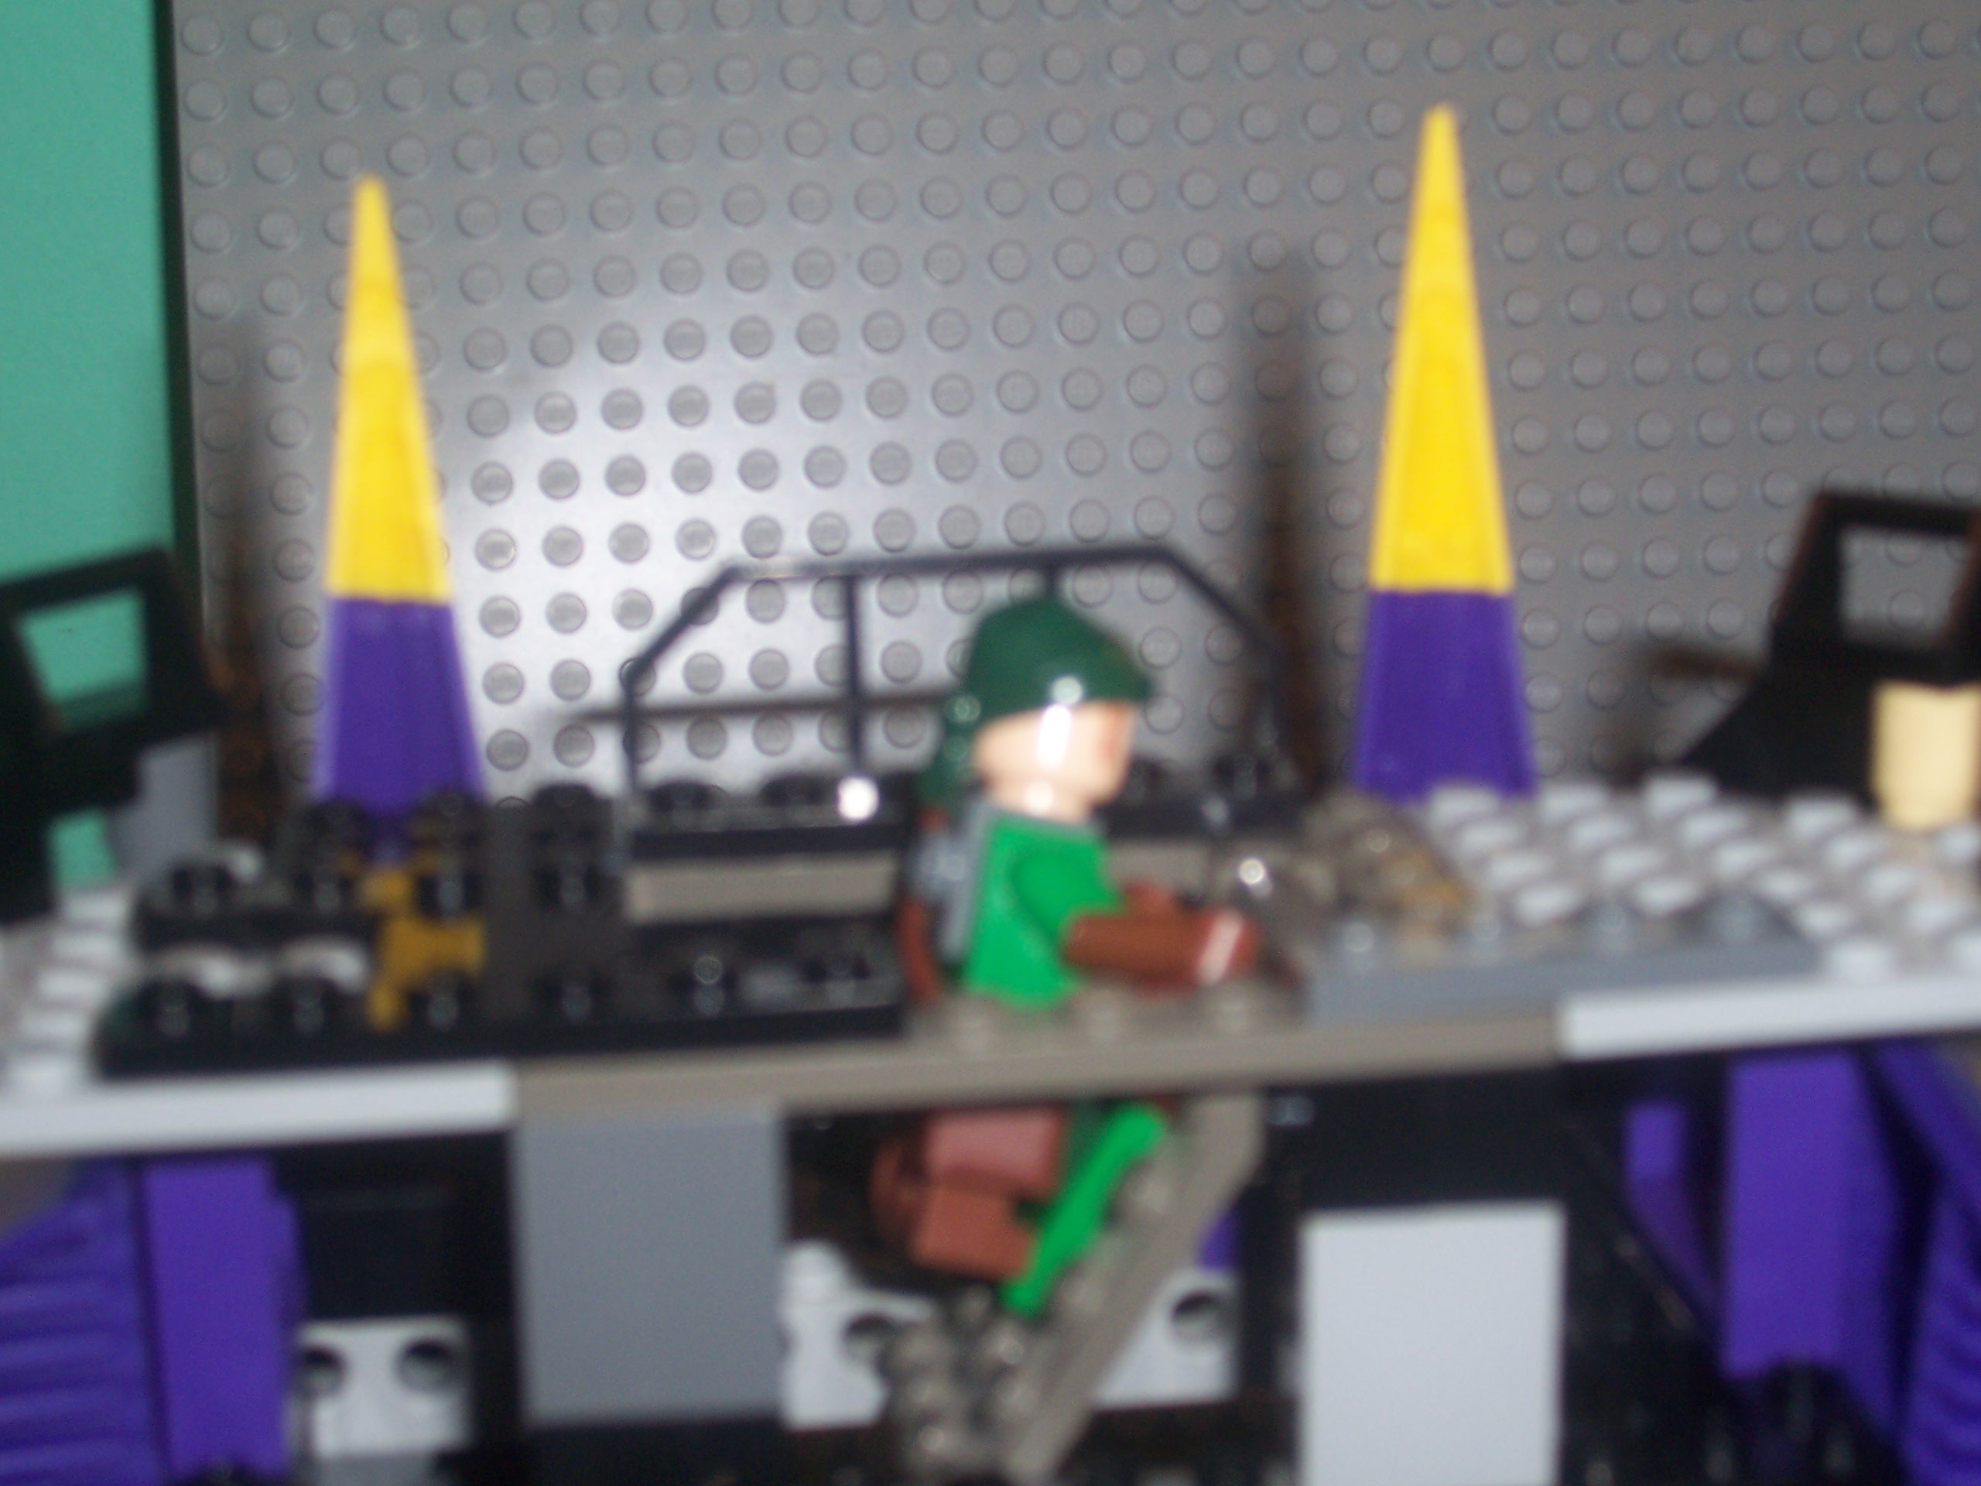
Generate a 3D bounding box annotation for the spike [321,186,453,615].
[{"bbox_3d":[-0.045,-0.026,0.277,0.009,0.030,0.009,-3,14,-6],"label":"spike"}]

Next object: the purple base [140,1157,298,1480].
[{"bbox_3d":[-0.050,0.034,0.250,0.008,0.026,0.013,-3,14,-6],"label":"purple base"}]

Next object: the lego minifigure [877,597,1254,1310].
[{"bbox_3d":[0.005,0.013,0.244,0.021,0.043,0.020,1,14,-11],"label":"lego minifigure"}]

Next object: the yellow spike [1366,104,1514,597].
[{"bbox_3d":[0.033,-0.029,0.278,0.011,0.035,0.010,-3,14,-6],"label":"yellow spike"}]

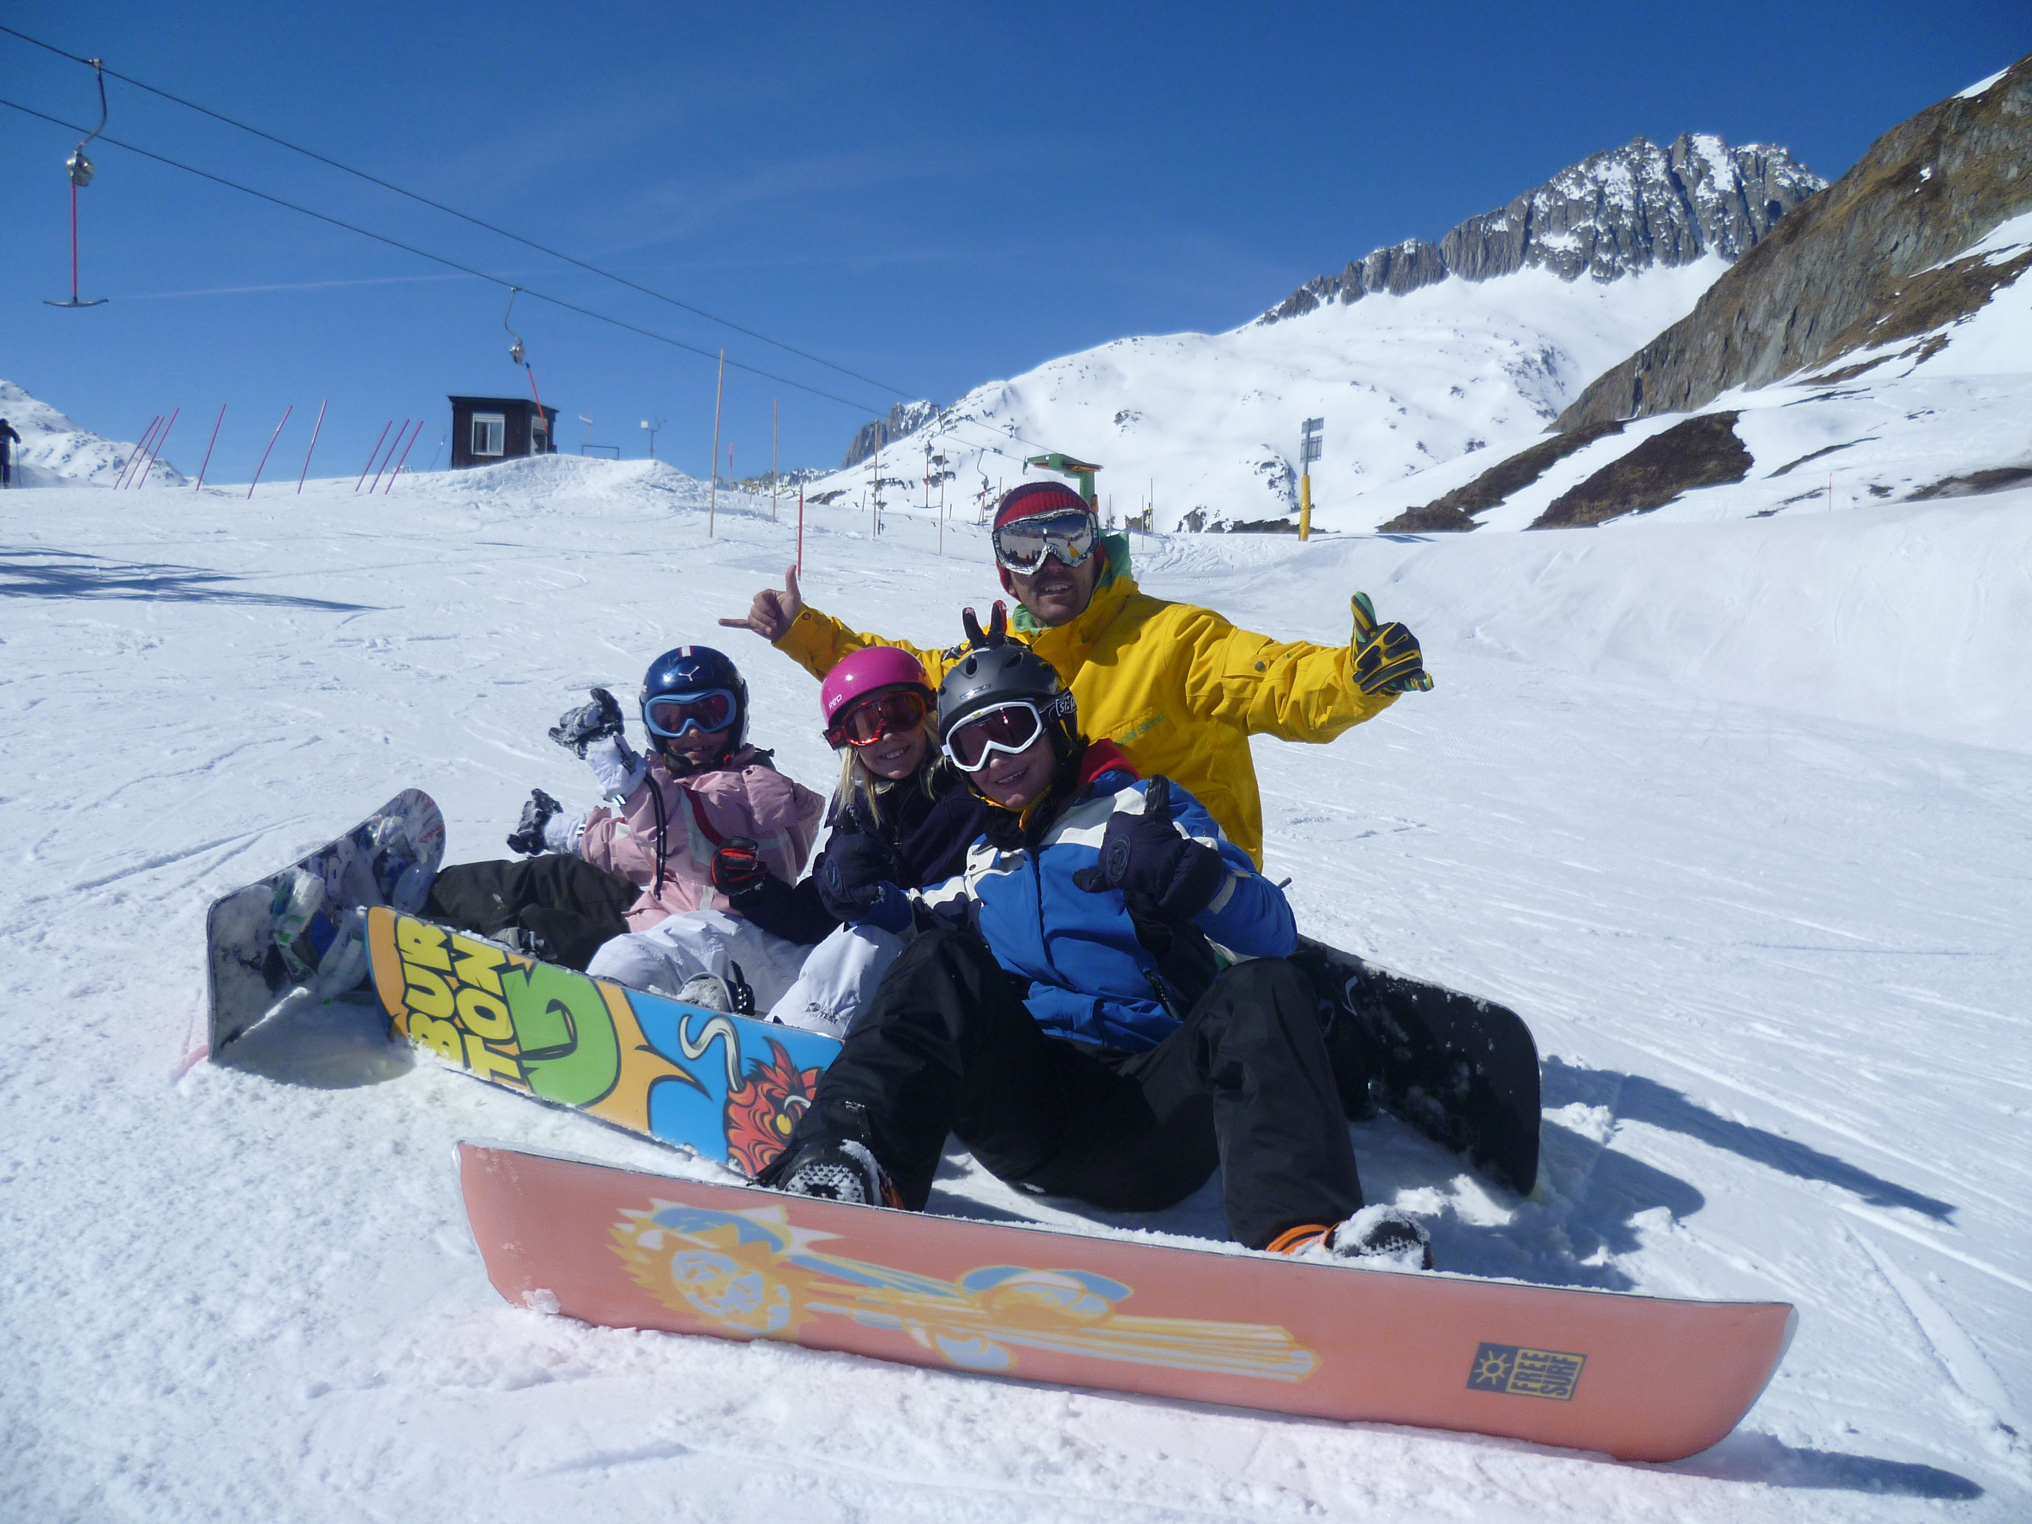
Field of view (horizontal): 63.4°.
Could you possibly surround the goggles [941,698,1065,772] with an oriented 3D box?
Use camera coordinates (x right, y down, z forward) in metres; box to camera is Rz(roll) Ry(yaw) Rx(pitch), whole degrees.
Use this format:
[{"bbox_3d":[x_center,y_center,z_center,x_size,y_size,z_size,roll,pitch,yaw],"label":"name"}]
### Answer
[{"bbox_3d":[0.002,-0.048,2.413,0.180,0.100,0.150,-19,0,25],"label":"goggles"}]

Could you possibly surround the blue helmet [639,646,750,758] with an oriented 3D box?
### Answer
[{"bbox_3d":[-0.608,-0.118,3.100,0.210,0.215,0.255,-4,4,-4],"label":"blue helmet"}]

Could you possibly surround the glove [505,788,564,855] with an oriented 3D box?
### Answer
[{"bbox_3d":[-0.900,0.112,3.080,0.110,0.140,0.120,4,5,35],"label":"glove"}]

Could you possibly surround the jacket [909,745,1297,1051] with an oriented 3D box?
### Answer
[{"bbox_3d":[0.118,0.202,2.420,0.560,0.460,0.400,3,4,22],"label":"jacket"}]

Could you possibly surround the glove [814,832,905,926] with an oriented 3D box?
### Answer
[{"bbox_3d":[-0.225,0.152,2.360,0.130,0.170,0.140,3,4,25],"label":"glove"}]

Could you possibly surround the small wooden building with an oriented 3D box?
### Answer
[{"bbox_3d":[-15.622,-9.972,50.000,2.500,2.350,2.400,2,4,8],"label":"small wooden building"}]

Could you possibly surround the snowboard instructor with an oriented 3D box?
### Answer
[{"bbox_3d":[0.113,0.021,2.900,1.220,1.030,0.680,3,4,17],"label":"snowboard instructor"}]

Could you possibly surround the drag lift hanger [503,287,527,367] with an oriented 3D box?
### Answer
[{"bbox_3d":[-11.903,-10.321,39.000,0.550,1.900,0.400,1,4,-3],"label":"drag lift hanger"}]

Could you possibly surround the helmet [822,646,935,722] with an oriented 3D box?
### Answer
[{"bbox_3d":[-0.252,-0.135,2.950,0.210,0.180,0.250,-18,11,-7],"label":"helmet"}]

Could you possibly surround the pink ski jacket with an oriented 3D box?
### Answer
[{"bbox_3d":[-0.590,0.144,3.080,0.450,0.380,0.340,4,5,30],"label":"pink ski jacket"}]

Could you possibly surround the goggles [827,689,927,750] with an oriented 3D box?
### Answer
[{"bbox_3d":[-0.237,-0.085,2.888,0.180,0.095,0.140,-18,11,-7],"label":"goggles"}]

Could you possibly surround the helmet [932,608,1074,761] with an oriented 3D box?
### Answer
[{"bbox_3d":[-0.007,-0.095,2.480,0.215,0.210,0.260,-19,0,25],"label":"helmet"}]

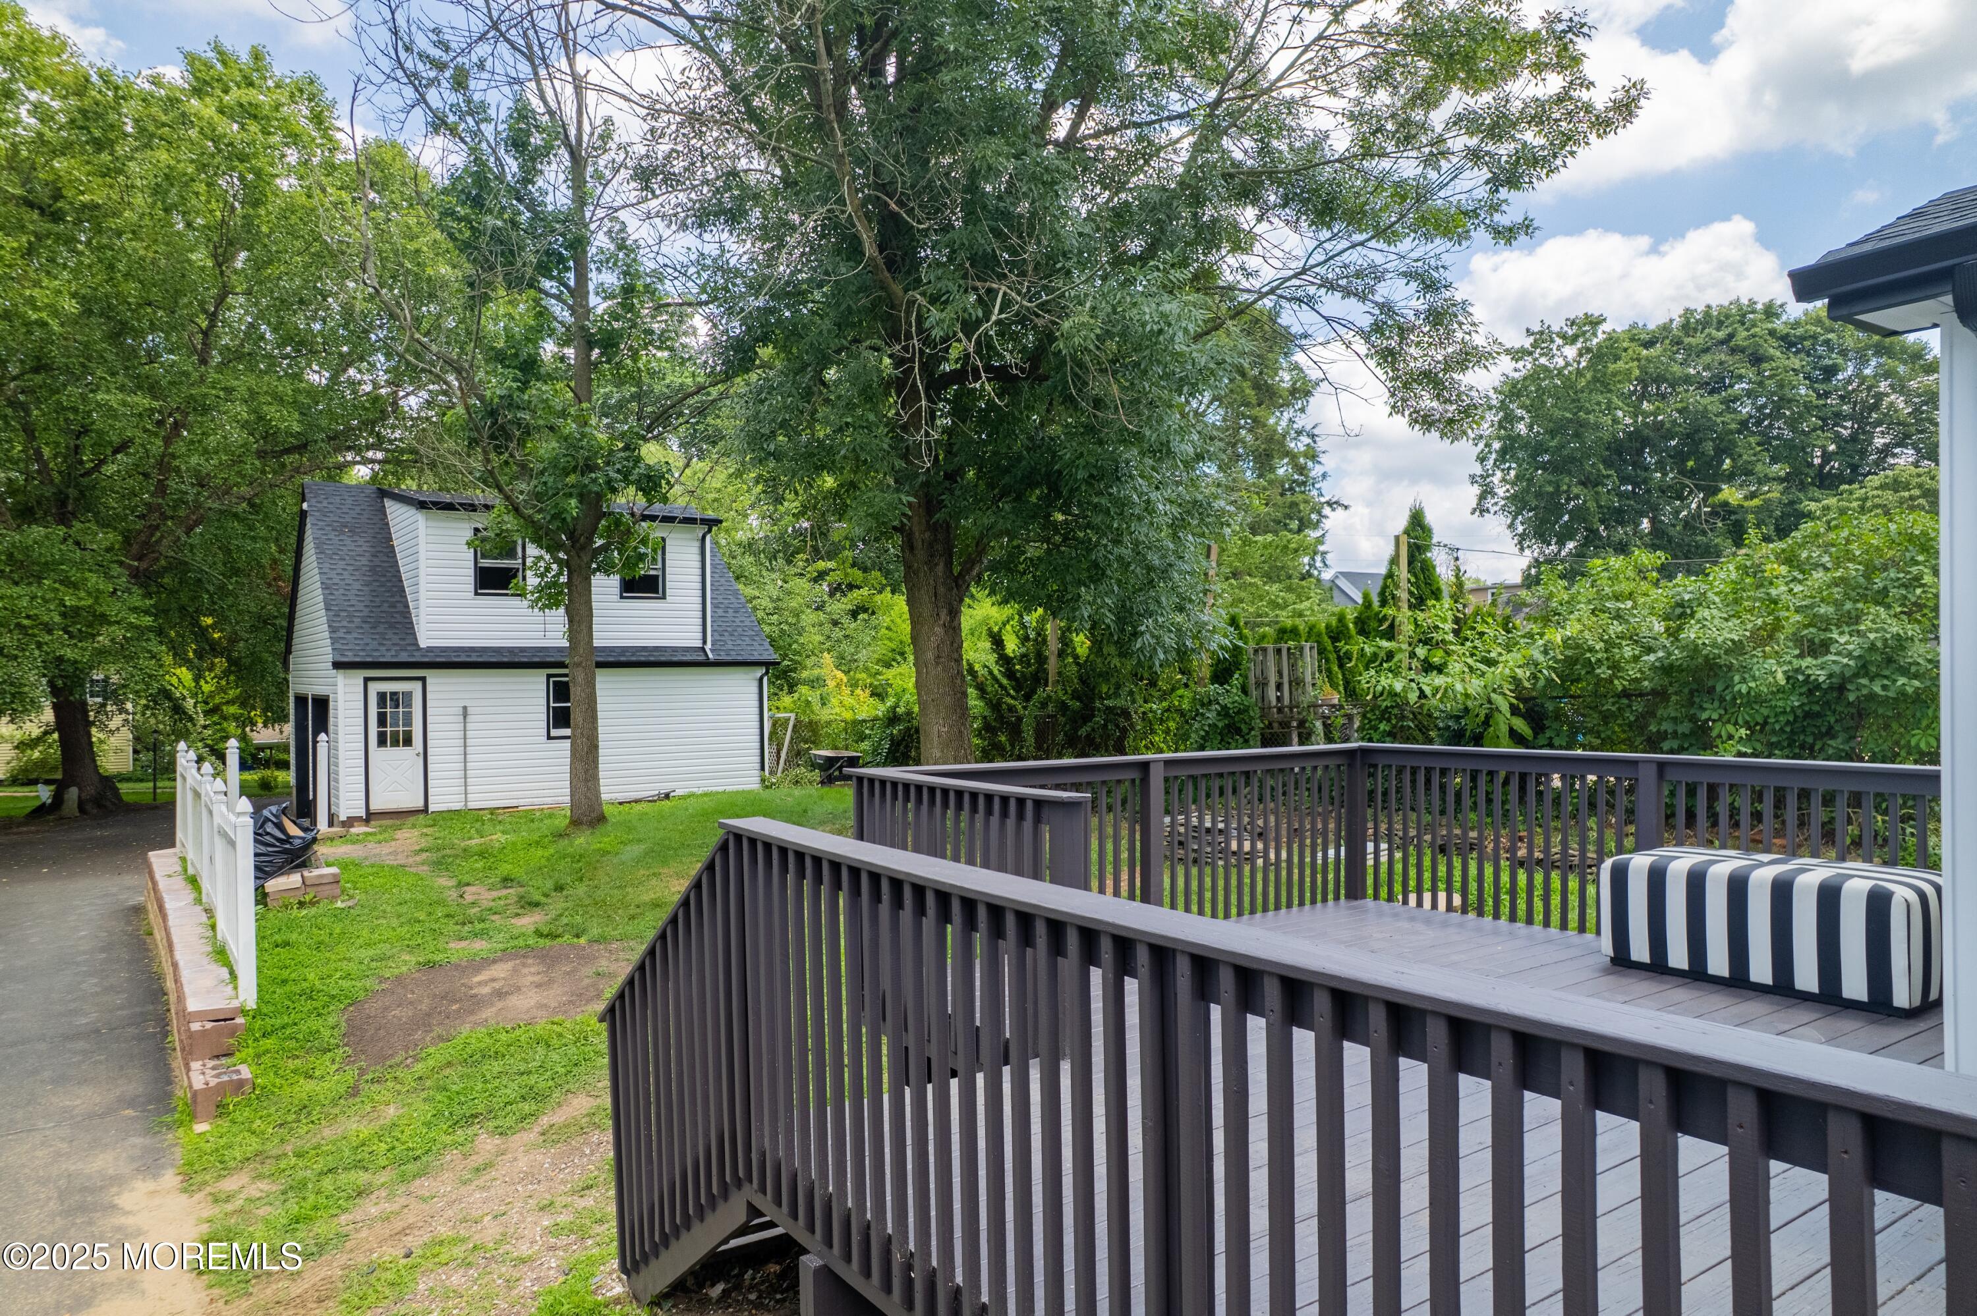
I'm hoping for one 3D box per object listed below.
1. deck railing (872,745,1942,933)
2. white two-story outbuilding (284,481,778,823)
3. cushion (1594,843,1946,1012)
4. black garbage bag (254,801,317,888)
[{"bbox_3d":[1.699,0.943,5.049,3.420,0.930,3.150,0,-1,-34],"label":"deck railing"},{"bbox_3d":[-9.565,-0.316,24.455,7.460,5.930,8.500,0,-1,-34],"label":"white two-story outbuilding"},{"bbox_3d":[3.359,1.146,5.176,0.590,0.485,1.169,0,-1,-34],"label":"cushion"},{"bbox_3d":[-7.052,1.881,12.000,0.720,0.820,0.660,0,-1,-34],"label":"black garbage bag"}]

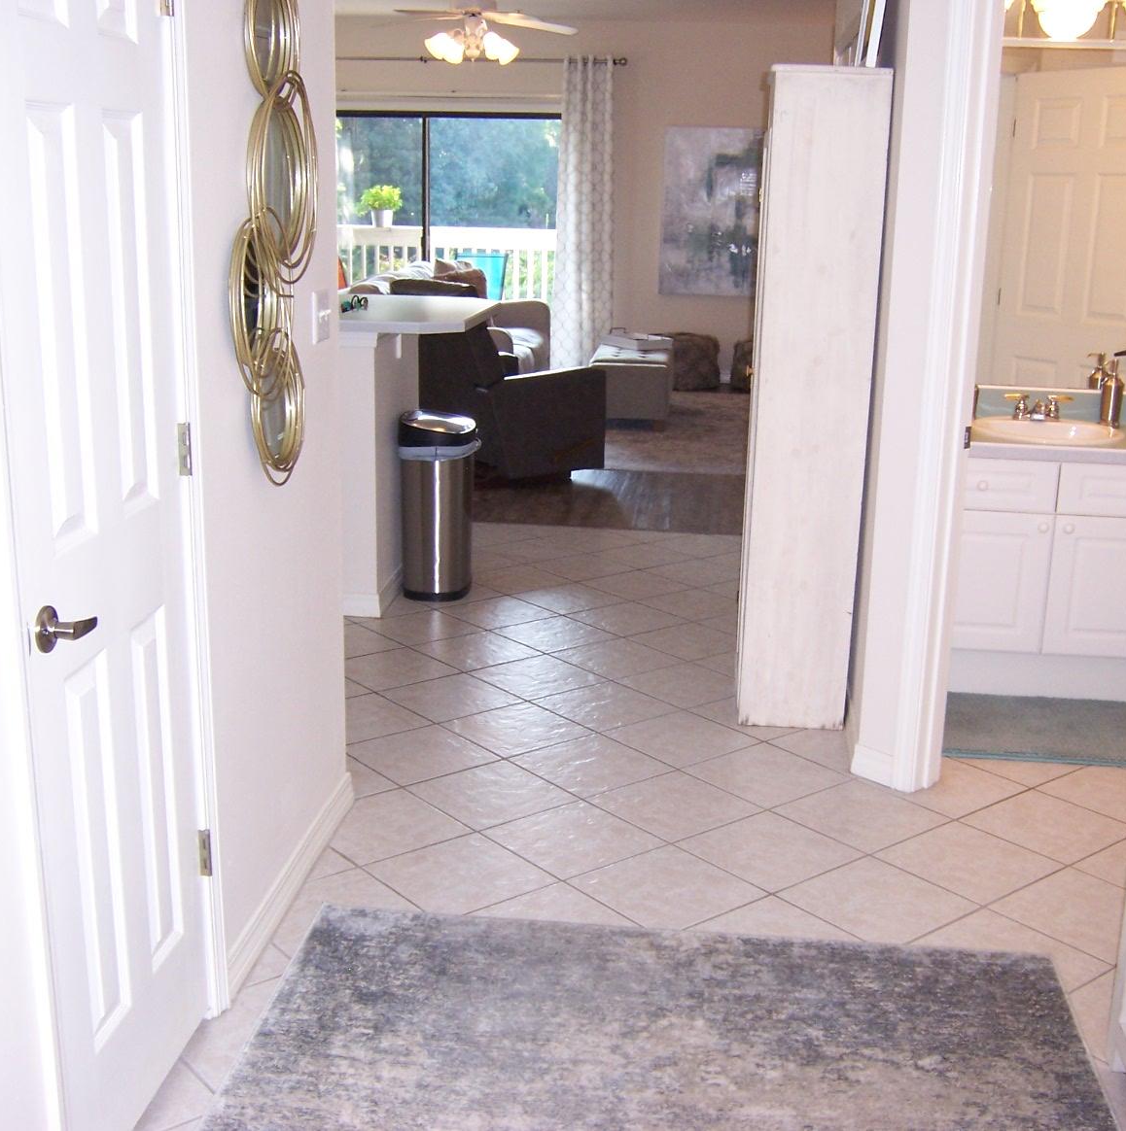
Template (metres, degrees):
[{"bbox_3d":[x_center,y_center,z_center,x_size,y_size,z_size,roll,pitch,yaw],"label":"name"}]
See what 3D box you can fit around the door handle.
[{"bbox_3d":[-0.675,0.085,1.994,0.056,0.066,0.118,3,15,6],"label":"door handle"}]

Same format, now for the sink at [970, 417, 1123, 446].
[{"bbox_3d":[1.516,-0.350,4.503,0.480,0.160,0.430,3,15,6],"label":"sink"}]

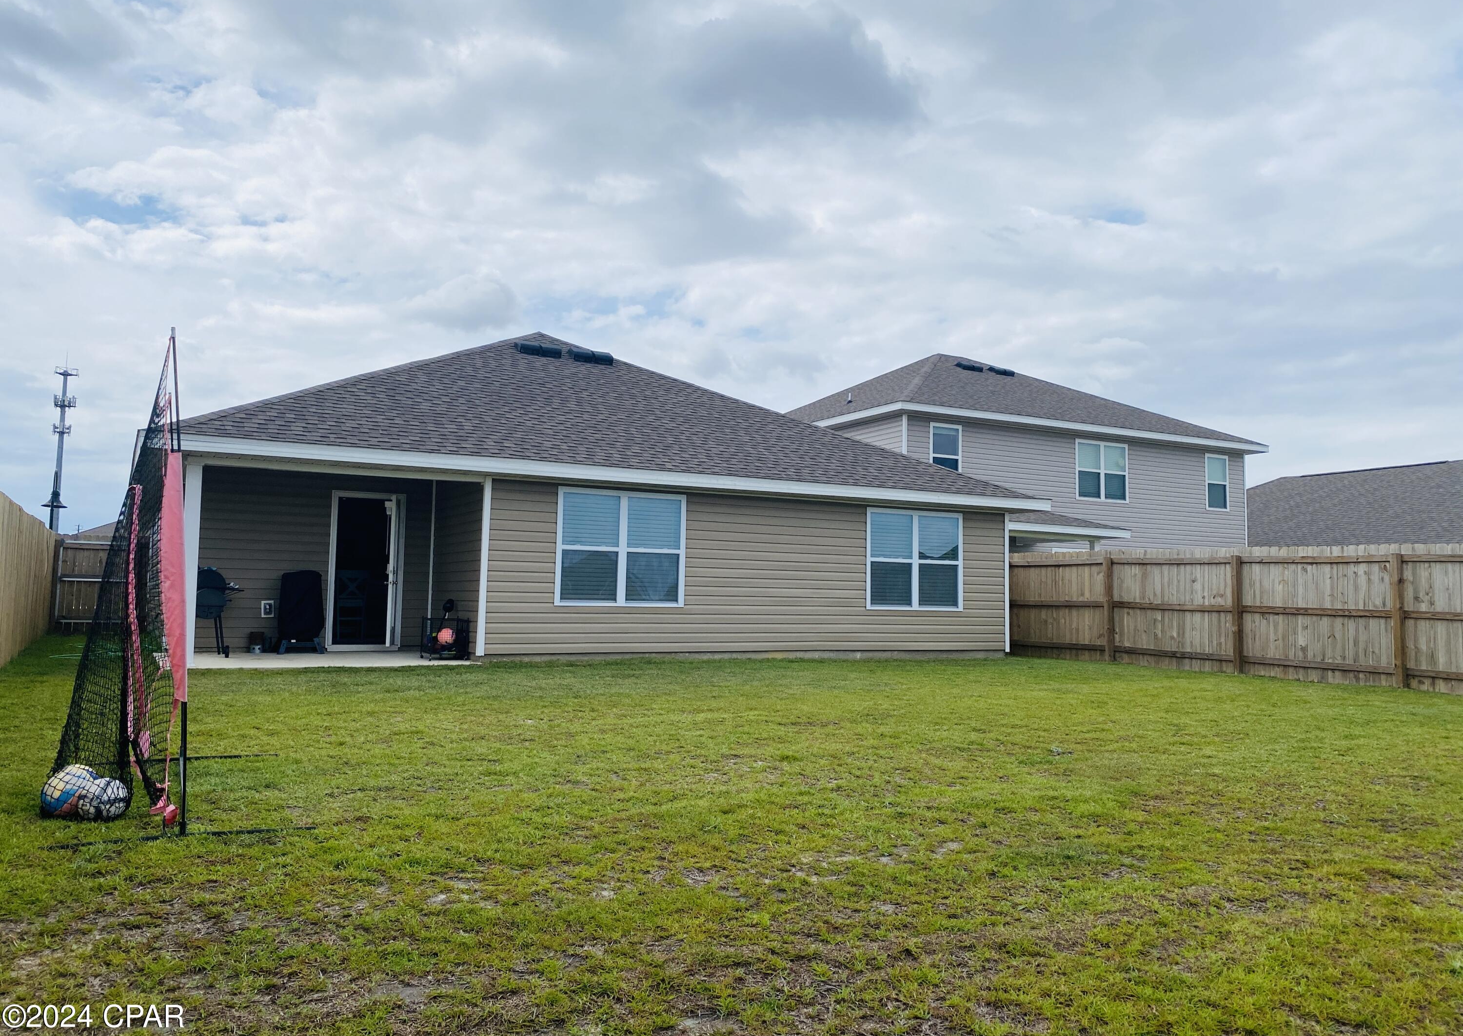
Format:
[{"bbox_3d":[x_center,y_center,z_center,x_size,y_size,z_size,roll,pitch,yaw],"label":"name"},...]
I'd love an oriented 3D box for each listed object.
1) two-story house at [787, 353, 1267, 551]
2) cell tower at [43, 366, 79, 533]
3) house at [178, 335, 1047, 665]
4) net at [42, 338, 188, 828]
[{"bbox_3d":[7.119,-0.885,32.834,13.254,8.259,14.680,3,-4,-29],"label":"two-story house"},{"bbox_3d":[-136.890,-9.740,224.349,4.300,43.300,4.300,3,-4,-29],"label":"cell tower"},{"bbox_3d":[-5.029,-0.501,22.991,13.326,5.817,18.481,3,-4,-29],"label":"house"},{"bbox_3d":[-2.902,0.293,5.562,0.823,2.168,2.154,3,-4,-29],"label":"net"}]

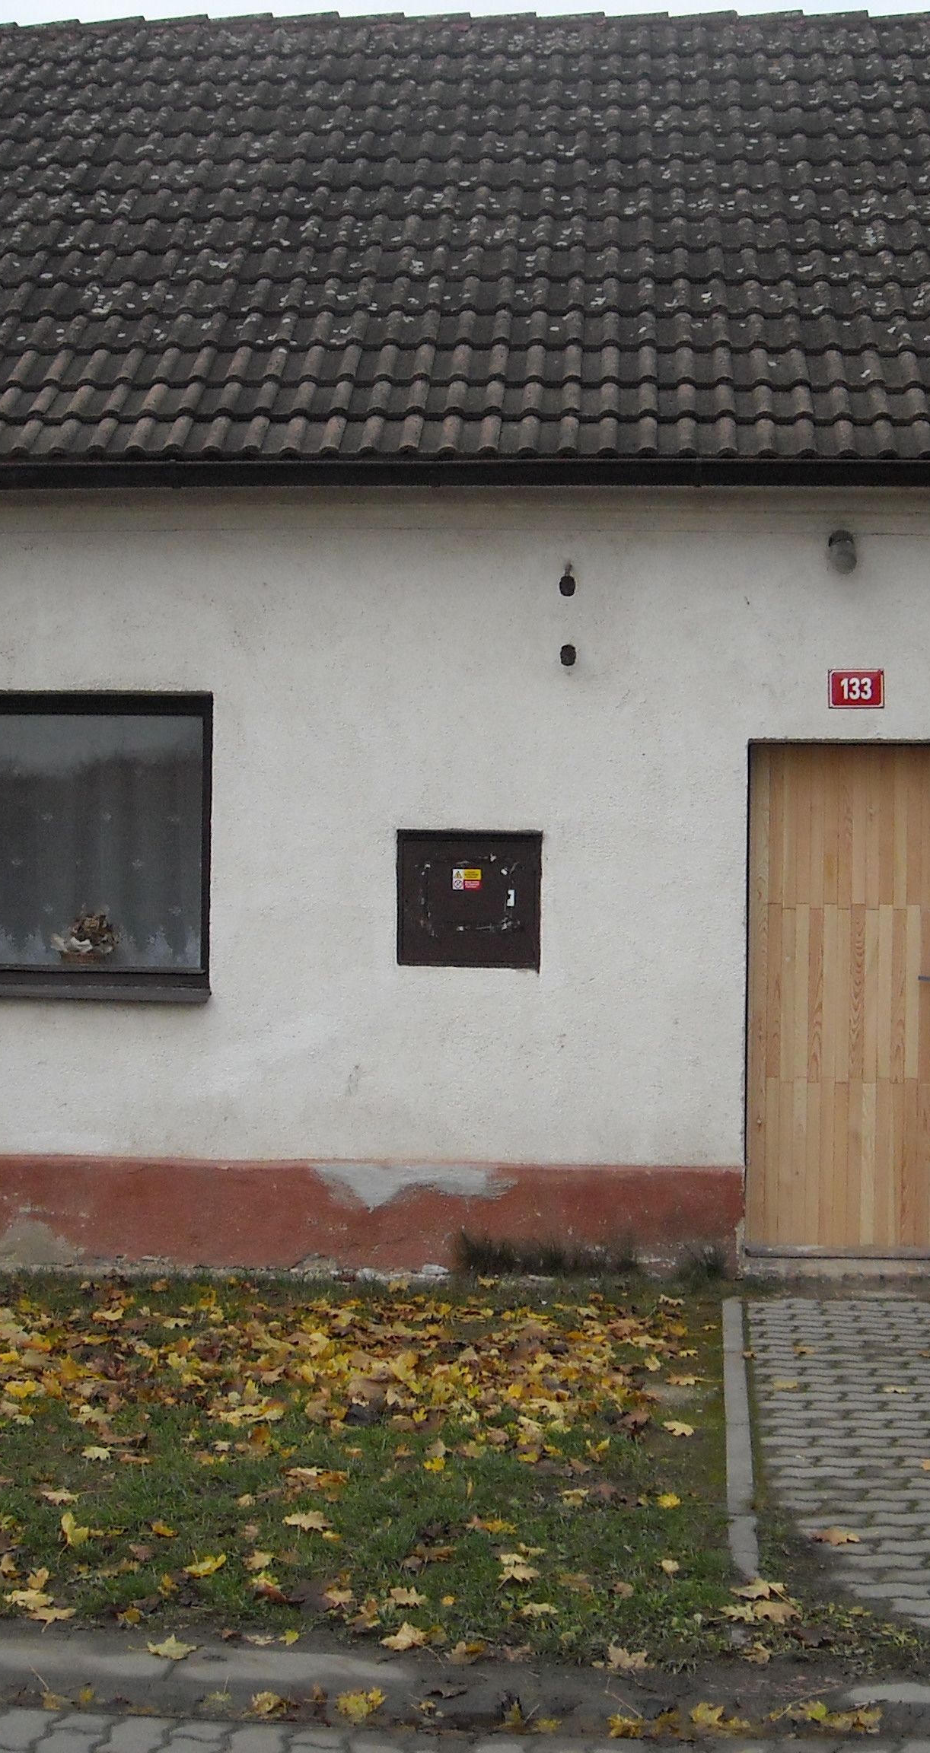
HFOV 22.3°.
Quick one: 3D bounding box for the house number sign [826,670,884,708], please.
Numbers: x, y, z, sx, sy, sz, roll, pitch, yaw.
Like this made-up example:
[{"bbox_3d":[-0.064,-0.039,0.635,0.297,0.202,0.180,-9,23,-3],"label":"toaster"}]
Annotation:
[{"bbox_3d":[1.461,-0.697,8.808,0.212,0.143,0.015,1,0,4],"label":"house number sign"}]

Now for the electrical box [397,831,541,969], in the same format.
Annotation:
[{"bbox_3d":[0.020,0.089,8.957,0.552,0.523,0.120,1,0,4],"label":"electrical box"}]

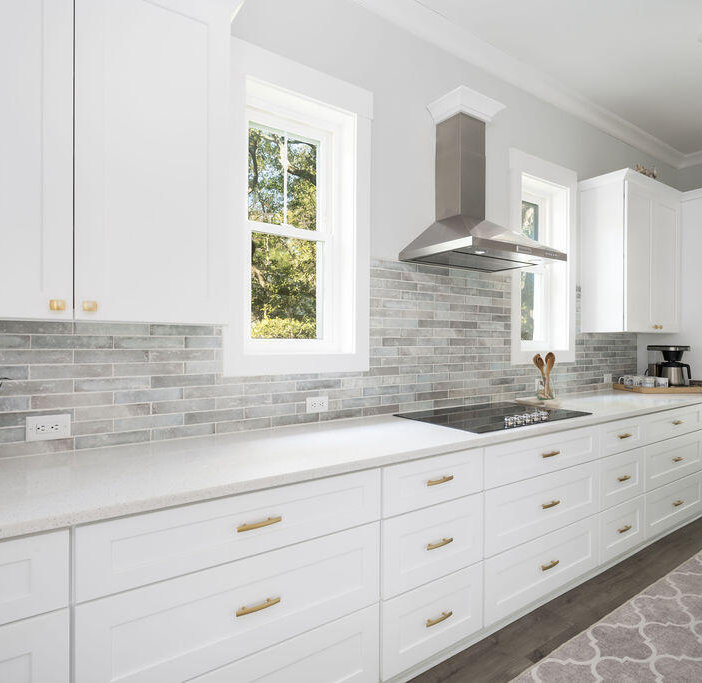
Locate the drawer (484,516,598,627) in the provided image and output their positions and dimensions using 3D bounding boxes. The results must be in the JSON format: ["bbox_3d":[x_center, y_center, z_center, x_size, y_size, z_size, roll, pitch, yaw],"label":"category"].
[{"bbox_3d":[0.812,1.035,2.166,0.886,0.282,0.430,0,0,-33],"label":"drawer"}]

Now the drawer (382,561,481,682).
[{"bbox_3d":[0.194,1.057,1.857,0.536,0.287,0.550,0,0,-33],"label":"drawer"}]

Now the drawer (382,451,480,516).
[{"bbox_3d":[0.212,0.524,1.778,0.504,0.181,0.430,0,0,-33],"label":"drawer"}]

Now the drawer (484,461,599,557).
[{"bbox_3d":[0.807,0.769,2.249,0.919,0.290,0.550,0,0,-33],"label":"drawer"}]

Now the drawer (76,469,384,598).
[{"bbox_3d":[-0.380,0.523,1.397,0.875,0.181,0.430,0,0,-33],"label":"drawer"}]

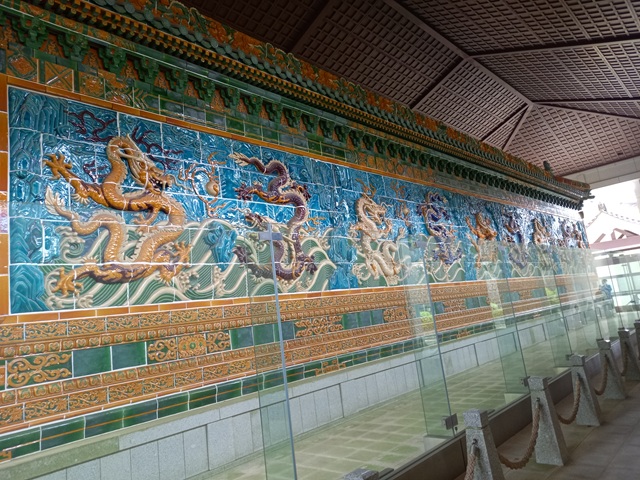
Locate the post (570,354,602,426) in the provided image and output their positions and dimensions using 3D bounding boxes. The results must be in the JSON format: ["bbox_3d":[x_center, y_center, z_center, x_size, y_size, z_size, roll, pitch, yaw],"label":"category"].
[{"bbox_3d":[3.050,1.725,5.337,0.229,0.746,0.224,-15,-12,42],"label":"post"}]

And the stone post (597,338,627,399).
[{"bbox_3d":[3.975,1.768,6.319,0.229,0.746,0.224,-15,-12,42],"label":"stone post"}]

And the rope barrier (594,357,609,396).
[{"bbox_3d":[3.512,1.743,5.828,0.050,0.381,1.210,-15,-12,42],"label":"rope barrier"}]

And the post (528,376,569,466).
[{"bbox_3d":[2.124,1.683,4.355,0.229,0.746,0.224,-15,-12,42],"label":"post"}]

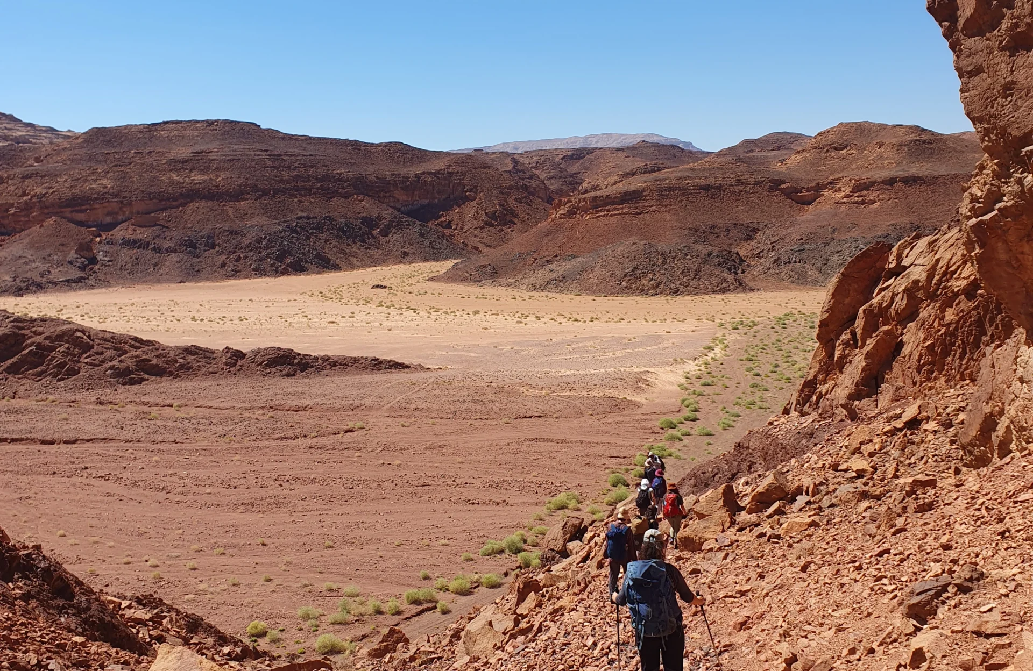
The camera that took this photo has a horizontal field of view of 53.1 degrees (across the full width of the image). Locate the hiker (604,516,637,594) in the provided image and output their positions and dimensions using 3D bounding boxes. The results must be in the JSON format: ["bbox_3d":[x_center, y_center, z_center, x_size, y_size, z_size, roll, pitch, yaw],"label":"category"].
[{"bbox_3d":[1.980,4.215,19.621,0.580,1.720,0.480,1,5,6],"label":"hiker"}]

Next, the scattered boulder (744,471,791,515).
[{"bbox_3d":[6.687,4.213,27.650,1.150,0.900,0.850,-1,5,-15],"label":"scattered boulder"}]

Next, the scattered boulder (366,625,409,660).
[{"bbox_3d":[-2.361,5.650,19.000,0.780,0.591,0.585,-2,5,-17],"label":"scattered boulder"}]

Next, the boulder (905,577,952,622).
[{"bbox_3d":[3.425,2.195,8.600,0.380,0.310,0.300,0,5,2],"label":"boulder"}]

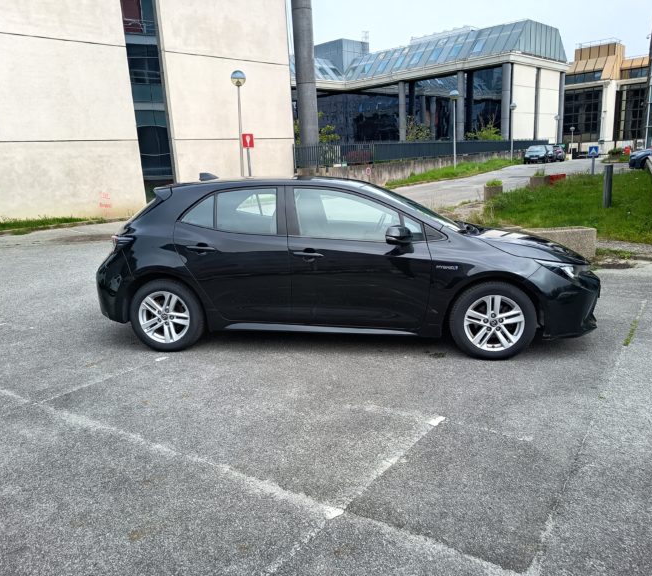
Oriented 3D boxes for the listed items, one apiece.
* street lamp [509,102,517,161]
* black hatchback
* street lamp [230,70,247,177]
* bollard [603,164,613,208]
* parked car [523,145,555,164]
[{"bbox_3d":[14.142,-11.792,40.197,0.500,4.400,0.500,-3,14,0],"label":"street lamp"},{"bbox_3d":[0.178,-0.353,4.929,4.370,1.440,1.840,0,14,9],"label":"black hatchback"},{"bbox_3d":[-2.859,-4.967,17.961,0.500,4.450,0.500,-2,14,0],"label":"street lamp"},{"bbox_3d":[6.517,-2.337,12.279,0.200,0.980,0.200,5,16,29],"label":"bollard"},{"bbox_3d":[17.959,-11.297,44.872,1.780,1.520,4.250,5,16,29],"label":"parked car"}]

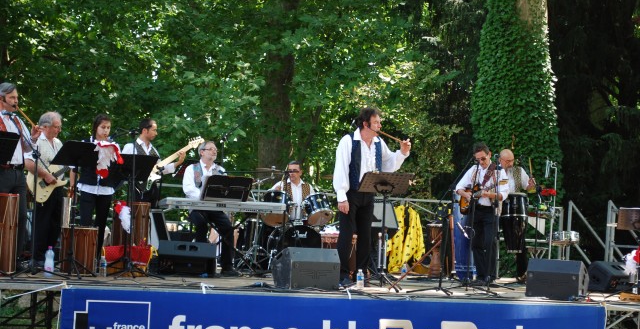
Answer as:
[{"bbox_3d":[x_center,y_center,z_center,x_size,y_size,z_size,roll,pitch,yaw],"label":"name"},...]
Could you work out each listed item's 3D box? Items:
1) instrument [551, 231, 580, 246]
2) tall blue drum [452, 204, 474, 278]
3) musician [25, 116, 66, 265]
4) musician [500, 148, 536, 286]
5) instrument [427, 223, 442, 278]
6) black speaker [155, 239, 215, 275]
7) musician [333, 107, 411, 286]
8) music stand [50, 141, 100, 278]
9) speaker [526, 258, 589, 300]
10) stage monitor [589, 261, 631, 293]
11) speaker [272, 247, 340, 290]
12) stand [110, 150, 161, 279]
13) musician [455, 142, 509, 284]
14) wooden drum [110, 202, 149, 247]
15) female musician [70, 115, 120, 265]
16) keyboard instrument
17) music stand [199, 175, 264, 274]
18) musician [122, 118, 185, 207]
[{"bbox_3d":[2.835,0.858,17.000,0.370,0.155,0.370,3,-9,-6],"label":"instrument"},{"bbox_3d":[1.804,0.967,18.100,0.320,0.960,0.320,3,-2,0],"label":"tall blue drum"},{"bbox_3d":[-3.047,0.261,16.150,0.520,1.690,0.420,4,-2,-41],"label":"musician"},{"bbox_3d":[2.394,0.622,17.700,0.500,1.620,0.440,4,-2,-14],"label":"musician"},{"bbox_3d":[1.392,1.050,17.600,0.250,0.650,0.250,3,-2,0],"label":"instrument"},{"bbox_3d":[-1.390,0.964,15.200,0.580,0.370,0.400,3,-2,-3],"label":"black speaker"},{"bbox_3d":[0.501,0.350,14.827,0.660,1.810,0.520,4,-2,-35],"label":"musician"},{"bbox_3d":[-2.326,0.407,13.950,0.480,1.300,0.450,4,-2,-27],"label":"music stand"},{"bbox_3d":[2.410,1.159,14.880,0.570,0.390,0.460,2,-2,21],"label":"speaker"},{"bbox_3d":[3.300,1.266,16.550,0.580,0.350,0.430,4,-2,-41],"label":"stage monitor"},{"bbox_3d":[-0.126,0.966,13.600,0.520,0.400,0.420,4,-2,-23],"label":"speaker"},{"bbox_3d":[-1.794,0.489,14.200,0.520,1.210,0.480,4,-2,-23],"label":"stand"},{"bbox_3d":[1.888,0.558,16.901,0.600,1.640,0.450,3,-1,12],"label":"musician"},{"bbox_3d":[-1.969,0.778,15.250,0.390,0.730,0.390,3,-1,0],"label":"wooden drum"},{"bbox_3d":[-2.324,0.292,15.050,0.470,1.600,0.380,4,-2,-17],"label":"female musician"},{"bbox_3d":[-1.055,0.449,16.050,1.320,0.110,0.370,3,-2,-15],"label":"keyboard instrument"},{"bbox_3d":[-0.964,0.643,15.900,0.580,1.100,0.450,4,-2,-18],"label":"music stand"},{"bbox_3d":[-1.939,0.317,16.900,0.680,1.710,0.500,4,-2,-33],"label":"musician"}]

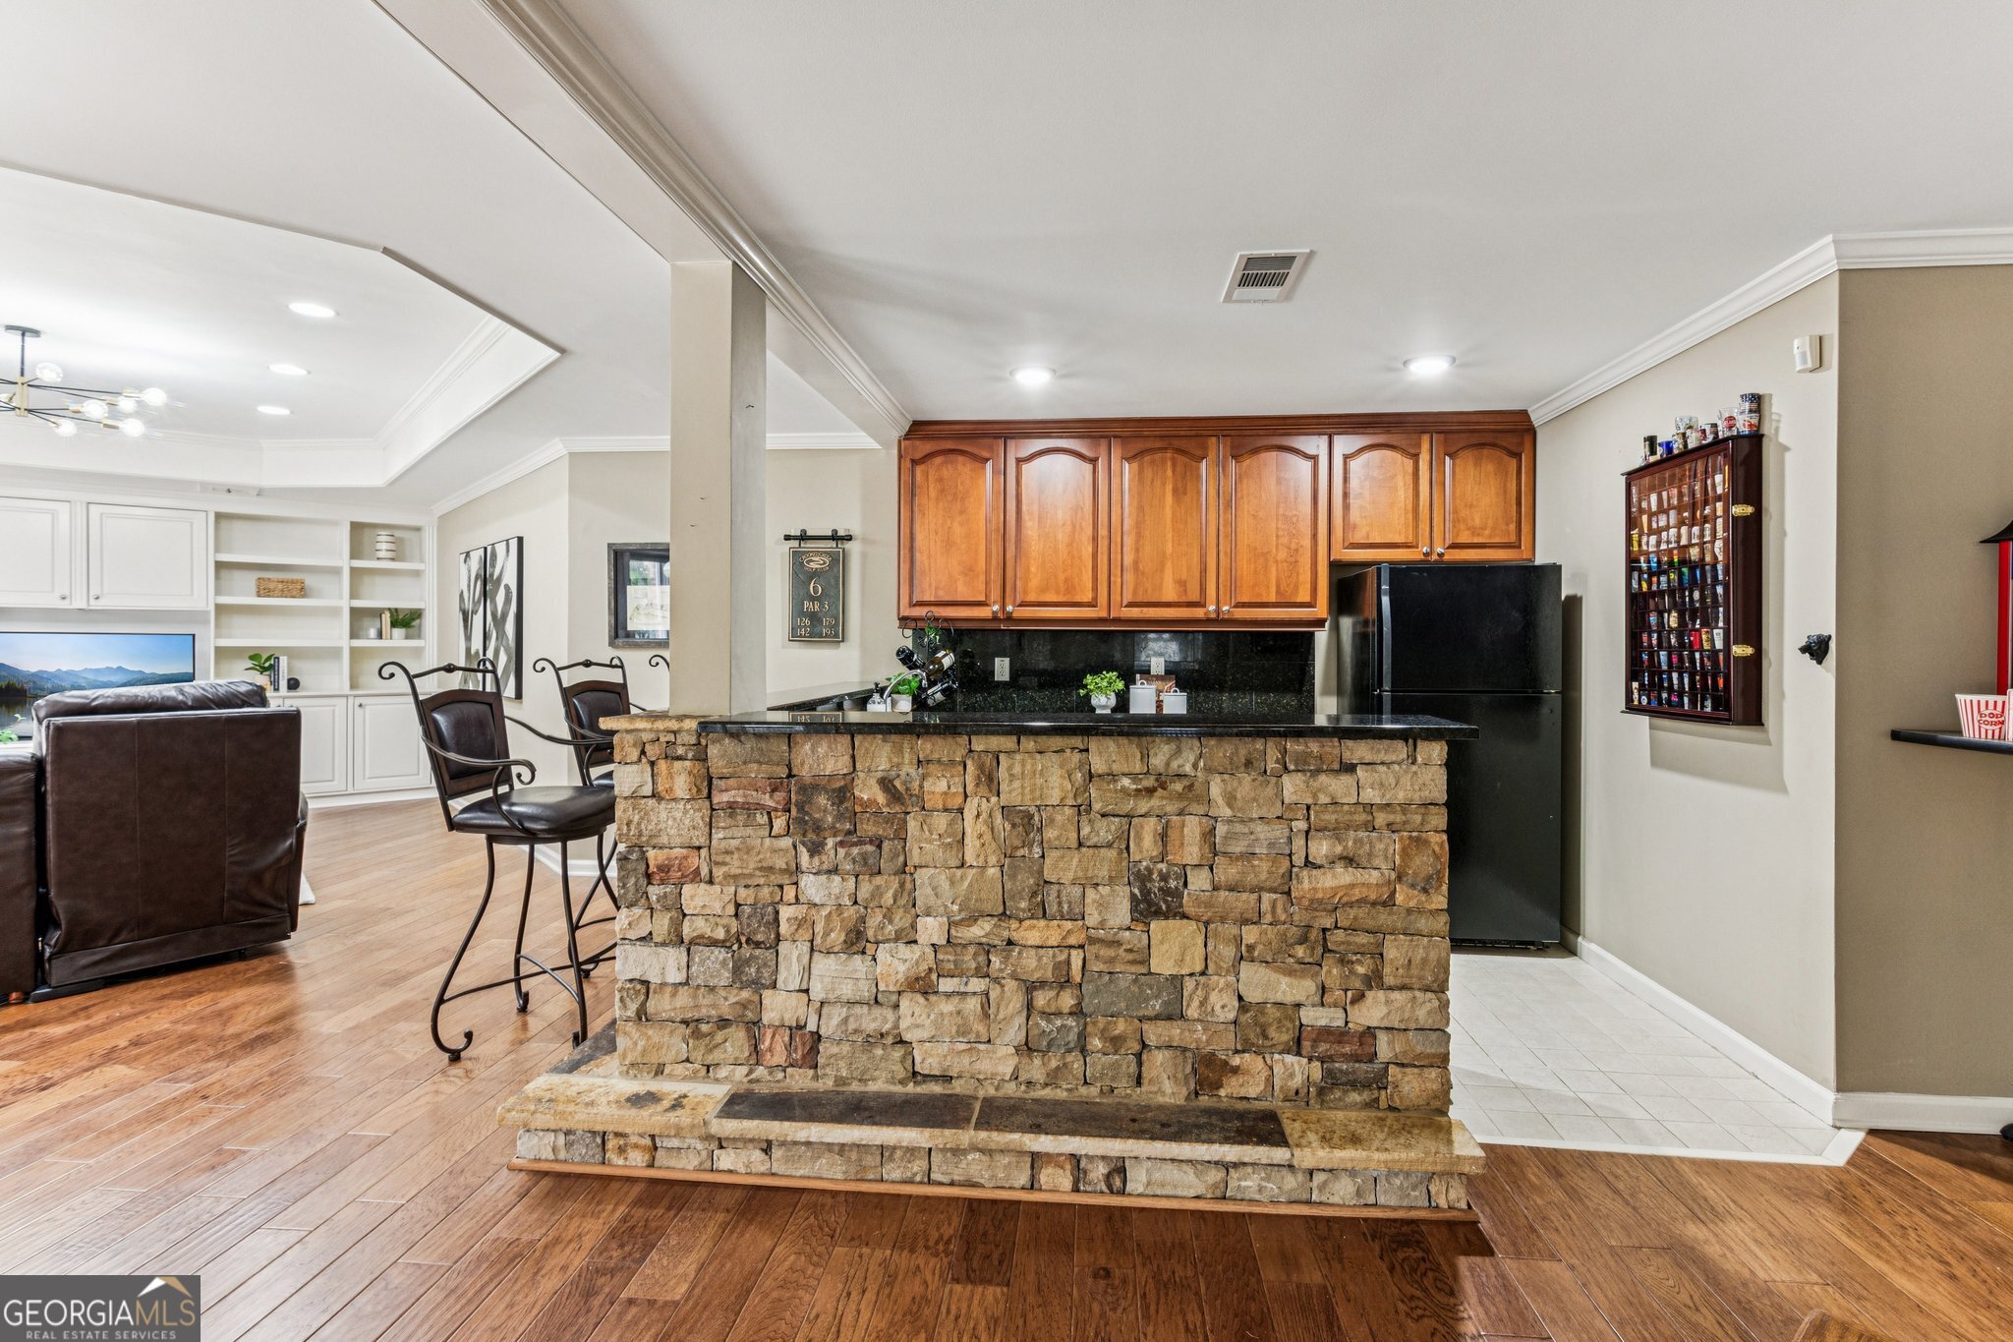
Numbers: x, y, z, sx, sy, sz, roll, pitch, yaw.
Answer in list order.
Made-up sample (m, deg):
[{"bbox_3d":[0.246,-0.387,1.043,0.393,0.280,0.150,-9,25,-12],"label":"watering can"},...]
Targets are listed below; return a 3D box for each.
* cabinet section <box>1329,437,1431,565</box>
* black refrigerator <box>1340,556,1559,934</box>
[{"bbox_3d":[1.792,-0.821,4.404,0.463,0.606,0.330,0,1,6],"label":"cabinet section"},{"bbox_3d":[2.040,0.361,4.230,0.765,1.660,0.760,0,1,6],"label":"black refrigerator"}]

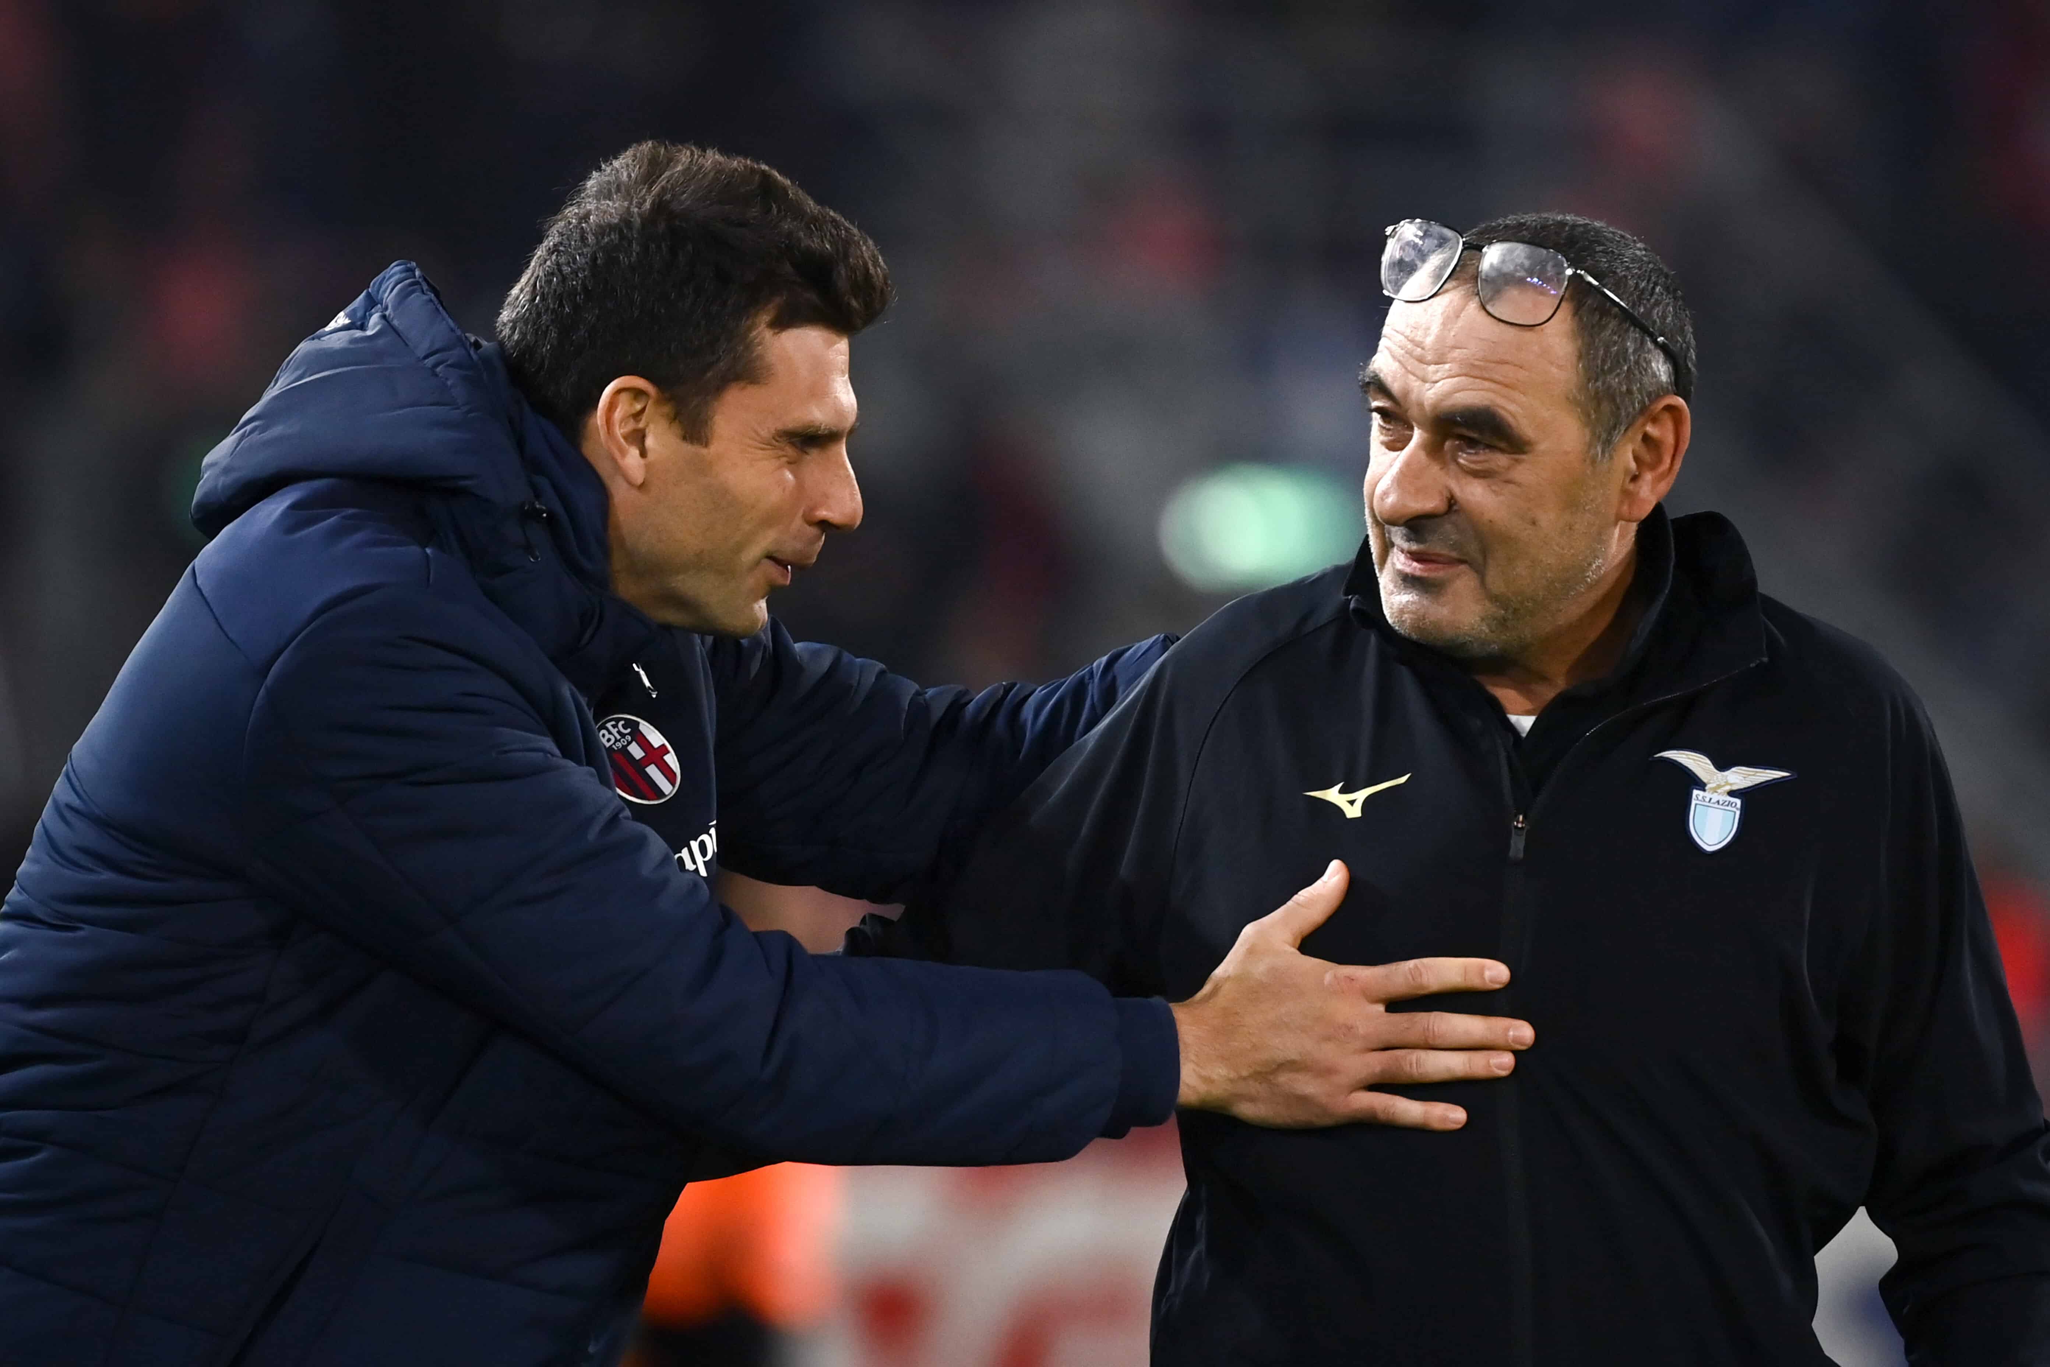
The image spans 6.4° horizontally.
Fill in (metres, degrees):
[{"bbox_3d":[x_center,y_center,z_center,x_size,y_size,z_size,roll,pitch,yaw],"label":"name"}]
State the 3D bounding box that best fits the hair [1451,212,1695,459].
[{"bbox_3d":[0.293,-0.184,9.750,0.165,0.170,0.170,15,23,41],"label":"hair"}]

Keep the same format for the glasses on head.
[{"bbox_3d":[0.271,-0.191,9.715,0.142,0.046,0.137,12,-16,44],"label":"glasses on head"}]

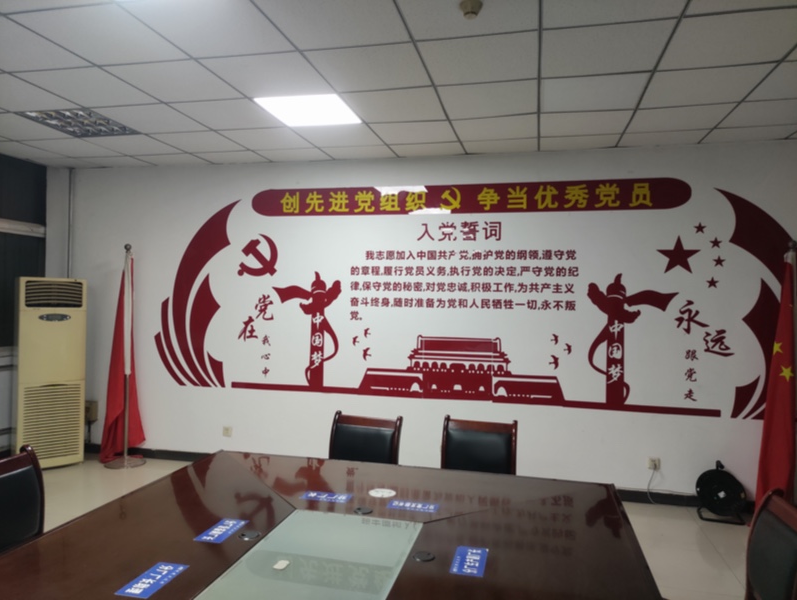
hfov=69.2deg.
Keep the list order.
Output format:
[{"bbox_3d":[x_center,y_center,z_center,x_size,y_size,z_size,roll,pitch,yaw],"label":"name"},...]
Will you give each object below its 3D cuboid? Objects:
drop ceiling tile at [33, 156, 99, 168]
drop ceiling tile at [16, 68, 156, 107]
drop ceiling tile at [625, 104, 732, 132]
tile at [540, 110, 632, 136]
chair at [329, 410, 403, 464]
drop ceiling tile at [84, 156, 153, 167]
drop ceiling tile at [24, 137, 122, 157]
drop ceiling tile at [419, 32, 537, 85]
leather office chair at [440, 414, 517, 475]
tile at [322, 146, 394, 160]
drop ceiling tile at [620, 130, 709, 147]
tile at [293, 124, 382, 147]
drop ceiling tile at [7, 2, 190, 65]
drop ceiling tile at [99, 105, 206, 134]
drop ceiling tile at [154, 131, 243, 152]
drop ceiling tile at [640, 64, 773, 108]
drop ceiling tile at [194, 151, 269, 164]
[{"bbox_3d":[-3.249,-1.332,5.631,0.576,0.020,0.382,1,0,13],"label":"drop ceiling tile"},{"bbox_3d":[-1.894,-1.305,3.585,0.595,0.020,0.595,1,0,13],"label":"drop ceiling tile"},{"bbox_3d":[1.880,-1.228,3.903,0.595,0.020,0.595,1,0,13],"label":"drop ceiling tile"},{"bbox_3d":[1.296,-1.240,4.042,0.595,0.020,0.595,1,0,13],"label":"tile"},{"bbox_3d":[-0.276,1.118,3.215,0.460,0.900,0.560,1,0,22],"label":"chair"},{"bbox_3d":[-2.674,-1.321,5.494,0.594,0.020,0.382,1,0,13],"label":"drop ceiling tile"},{"bbox_3d":[-2.799,-1.321,5.005,0.595,0.020,0.595,1,0,13],"label":"drop ceiling tile"},{"bbox_3d":[0.438,-1.259,3.018,0.594,0.020,0.594,1,0,13],"label":"drop ceiling tile"},{"bbox_3d":[0.388,1.116,2.947,0.460,0.926,0.560,1,0,13],"label":"leather office chair"},{"bbox_3d":[-0.340,-1.274,4.940,0.595,0.020,0.392,1,0,13],"label":"tile"},{"bbox_3d":[1.998,-1.228,4.404,0.595,0.020,0.384,1,0,13],"label":"drop ceiling tile"},{"bbox_3d":[-0.450,-1.276,4.477,0.595,0.020,0.595,1,0,13],"label":"tile"},{"bbox_3d":[-1.448,-1.296,2.863,0.595,0.020,0.595,1,0,13],"label":"drop ceiling tile"},{"bbox_3d":[-1.759,-1.302,4.156,0.594,0.020,0.594,1,0,13],"label":"drop ceiling tile"},{"bbox_3d":[-1.624,-1.298,4.727,0.595,0.020,0.595,1,0,13],"label":"drop ceiling tile"},{"bbox_3d":[1.744,-1.231,3.321,0.595,0.020,0.595,1,0,13],"label":"drop ceiling tile"},{"bbox_3d":[-1.508,-1.298,5.218,0.595,0.020,0.392,1,0,13],"label":"drop ceiling tile"}]

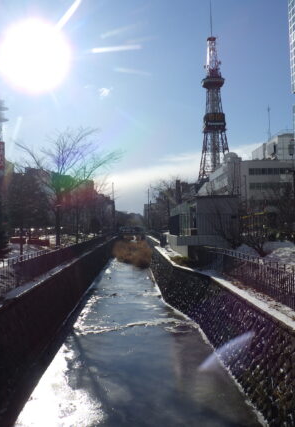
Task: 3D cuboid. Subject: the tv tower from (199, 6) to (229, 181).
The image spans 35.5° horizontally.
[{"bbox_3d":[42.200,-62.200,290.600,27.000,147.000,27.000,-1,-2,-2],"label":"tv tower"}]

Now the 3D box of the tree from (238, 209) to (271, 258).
[{"bbox_3d":[6.335,1.173,27.000,1.950,2.750,1.950,-1,-2,-2],"label":"tree"}]

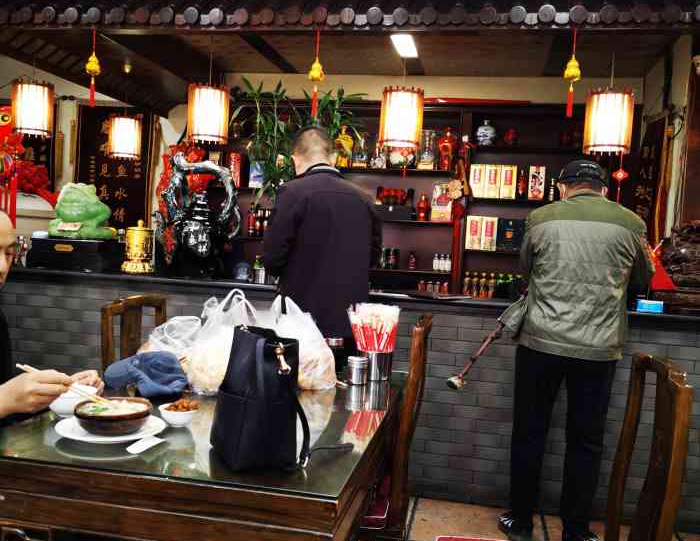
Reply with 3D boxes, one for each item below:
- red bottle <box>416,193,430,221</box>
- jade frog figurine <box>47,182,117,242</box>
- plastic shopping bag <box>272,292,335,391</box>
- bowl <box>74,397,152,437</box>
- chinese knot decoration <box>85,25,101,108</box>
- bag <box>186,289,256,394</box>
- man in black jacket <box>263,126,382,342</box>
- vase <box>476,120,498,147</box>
[{"bbox_3d":[0.496,-0.431,4.929,0.086,0.190,0.086,4,2,10],"label":"red bottle"},{"bbox_3d":[-1.578,-0.343,4.279,0.300,0.335,0.290,4,3,14],"label":"jade frog figurine"},{"bbox_3d":[-0.154,0.239,2.502,0.240,0.300,0.200,4,3,11],"label":"plastic shopping bag"},{"bbox_3d":[-0.572,0.359,1.756,0.180,0.060,0.180,3,3,0],"label":"bowl"},{"bbox_3d":[-1.332,-1.052,3.779,0.082,0.396,0.060,4,3,11],"label":"chinese knot decoration"},{"bbox_3d":[-0.407,0.219,2.346,0.250,0.325,0.210,4,3,11],"label":"bag"},{"bbox_3d":[-0.156,0.235,3.338,0.530,1.765,0.420,4,3,7],"label":"man in black jacket"},{"bbox_3d":[0.932,-0.928,4.933,0.147,0.175,0.147,4,3,11],"label":"vase"}]

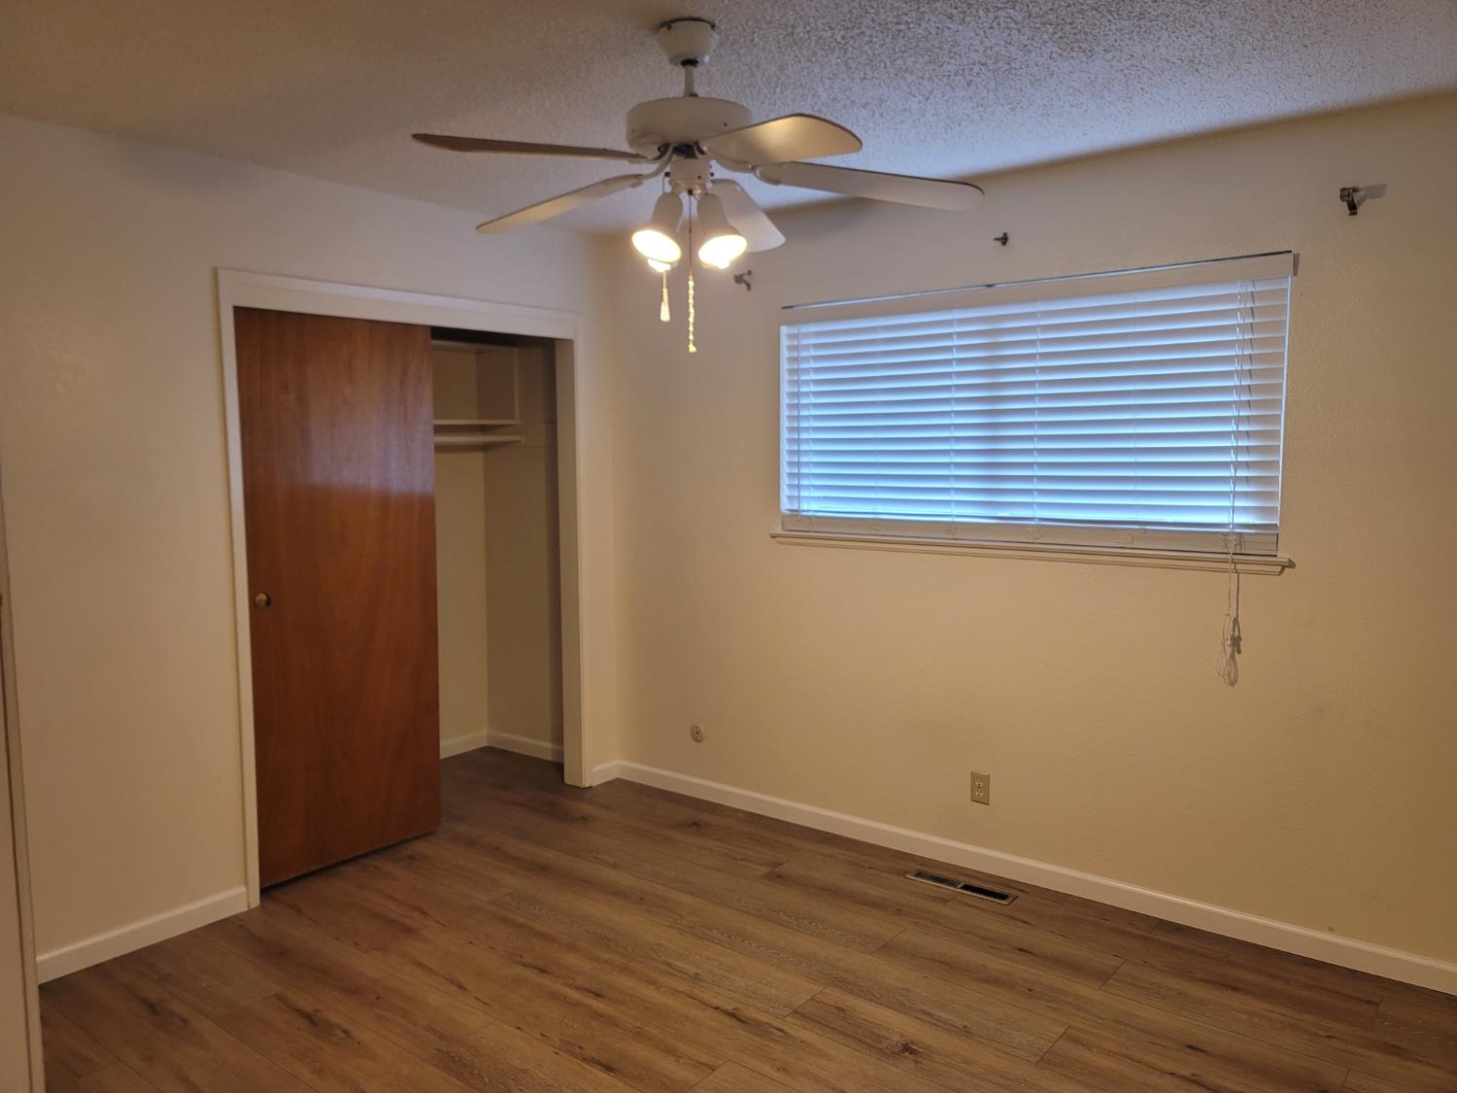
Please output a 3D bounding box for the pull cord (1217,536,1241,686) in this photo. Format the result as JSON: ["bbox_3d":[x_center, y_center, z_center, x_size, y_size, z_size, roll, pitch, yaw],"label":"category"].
[{"bbox_3d":[1.517,0.198,3.198,0.055,0.456,0.030,4,7,38],"label":"pull cord"}]

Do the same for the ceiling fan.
[{"bbox_3d":[-0.119,-0.885,2.351,1.260,0.540,1.270,4,7,38],"label":"ceiling fan"}]

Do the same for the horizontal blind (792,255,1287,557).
[{"bbox_3d":[0.931,-0.456,3.638,1.788,0.877,0.065,4,7,38],"label":"horizontal blind"}]

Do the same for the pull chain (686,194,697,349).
[{"bbox_3d":[-0.083,-0.603,2.323,0.020,0.347,0.020,0,5,0],"label":"pull chain"}]

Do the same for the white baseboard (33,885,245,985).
[{"bbox_3d":[-1.829,1.208,3.278,0.014,0.083,0.672,4,7,38],"label":"white baseboard"}]

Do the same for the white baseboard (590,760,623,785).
[{"bbox_3d":[-0.582,1.053,4.879,0.014,0.083,0.164,4,7,38],"label":"white baseboard"}]

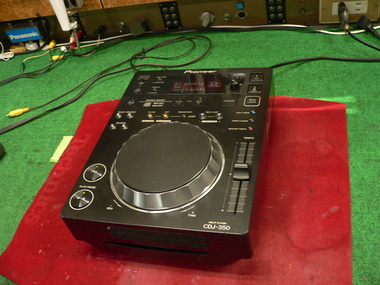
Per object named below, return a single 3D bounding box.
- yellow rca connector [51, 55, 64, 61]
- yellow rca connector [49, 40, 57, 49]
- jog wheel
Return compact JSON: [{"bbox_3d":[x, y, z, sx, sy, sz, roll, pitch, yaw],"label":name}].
[{"bbox_3d":[-0.304,-0.194,0.908,0.033,0.011,0.011,-15,43,0],"label":"yellow rca connector"},{"bbox_3d":[-0.330,-0.236,0.953,0.011,0.011,0.030,3,53,18],"label":"yellow rca connector"},{"bbox_3d":[-0.029,0.021,0.470,0.139,0.019,0.139,-8,43,7],"label":"jog wheel"}]

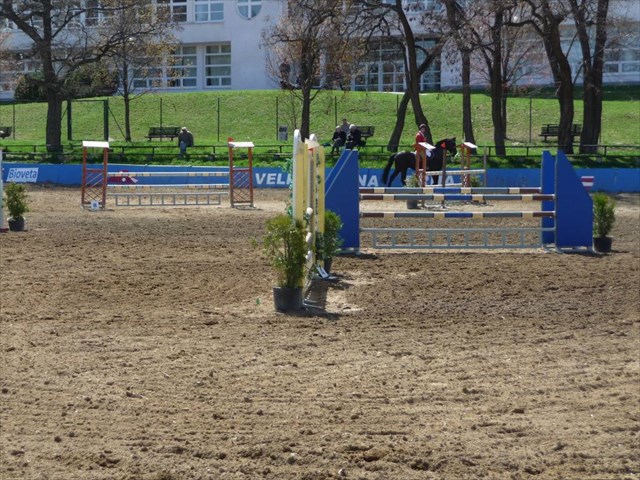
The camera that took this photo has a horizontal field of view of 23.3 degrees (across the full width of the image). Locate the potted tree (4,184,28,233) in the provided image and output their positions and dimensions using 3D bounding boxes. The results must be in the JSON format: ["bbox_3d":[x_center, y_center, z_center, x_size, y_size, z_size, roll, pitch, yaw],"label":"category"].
[{"bbox_3d":[-6.835,-0.737,35.000,0.520,1.110,0.520,0,3,0],"label":"potted tree"}]

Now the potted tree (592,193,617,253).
[{"bbox_3d":[5.144,-0.317,28.100,0.430,1.070,0.430,0,3,0],"label":"potted tree"}]

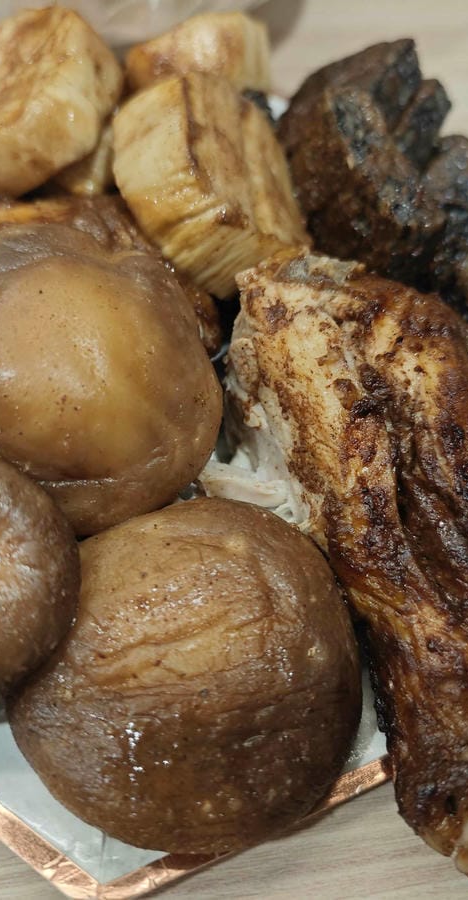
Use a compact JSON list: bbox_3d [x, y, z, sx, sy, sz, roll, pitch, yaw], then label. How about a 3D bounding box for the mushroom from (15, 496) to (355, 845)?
[{"bbox_3d":[-0.008,0.035,0.138,0.062,0.035,0.062,2,57,-3],"label":"mushroom"}]

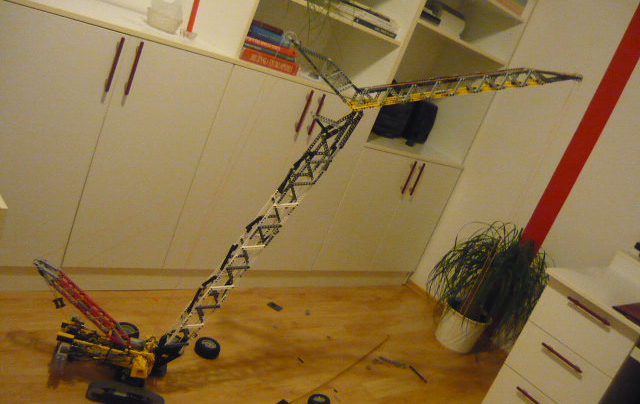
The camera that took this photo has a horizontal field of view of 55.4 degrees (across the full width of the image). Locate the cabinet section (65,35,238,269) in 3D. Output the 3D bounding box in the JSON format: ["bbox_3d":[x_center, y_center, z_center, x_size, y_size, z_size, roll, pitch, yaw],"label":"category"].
[{"bbox_3d":[-0.774,-0.229,2.464,0.434,0.911,0.400,7,22,-44],"label":"cabinet section"}]

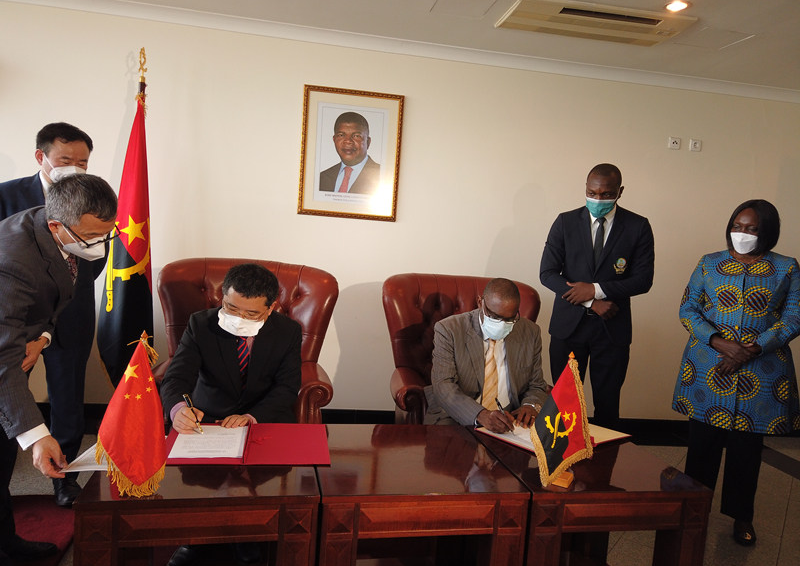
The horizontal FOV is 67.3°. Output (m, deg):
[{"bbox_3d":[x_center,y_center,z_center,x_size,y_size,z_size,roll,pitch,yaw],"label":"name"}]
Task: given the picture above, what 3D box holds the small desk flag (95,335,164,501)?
[{"bbox_3d":[-0.627,0.296,1.409,0.155,0.370,0.110,3,5,-17],"label":"small desk flag"}]

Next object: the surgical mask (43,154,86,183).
[{"bbox_3d":[-1.339,-0.437,2.420,0.100,0.120,0.140,23,15,37],"label":"surgical mask"}]

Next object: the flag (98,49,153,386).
[{"bbox_3d":[-1.470,-0.181,3.258,0.270,2.138,0.200,4,4,-9],"label":"flag"}]

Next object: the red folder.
[{"bbox_3d":[-0.448,0.463,1.766,0.471,0.018,0.343,4,4,-10],"label":"red folder"}]

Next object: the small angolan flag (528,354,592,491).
[{"bbox_3d":[0.433,0.366,1.611,0.155,0.360,0.110,5,4,12],"label":"small angolan flag"}]

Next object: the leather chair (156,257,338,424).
[{"bbox_3d":[-0.700,0.490,2.750,0.810,1.130,0.800,3,5,-12],"label":"leather chair"}]

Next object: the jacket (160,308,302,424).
[{"bbox_3d":[-0.663,0.388,2.380,0.570,0.600,0.530,4,13,-8],"label":"jacket"}]

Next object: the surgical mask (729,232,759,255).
[{"bbox_3d":[1.562,-0.179,2.720,0.085,0.110,0.130,-13,14,-34],"label":"surgical mask"}]

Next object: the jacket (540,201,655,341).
[{"bbox_3d":[0.976,-0.037,2.970,0.500,0.685,0.290,6,5,22],"label":"jacket"}]

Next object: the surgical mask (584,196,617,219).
[{"bbox_3d":[0.963,-0.362,2.880,0.140,0.115,0.090,7,16,33],"label":"surgical mask"}]

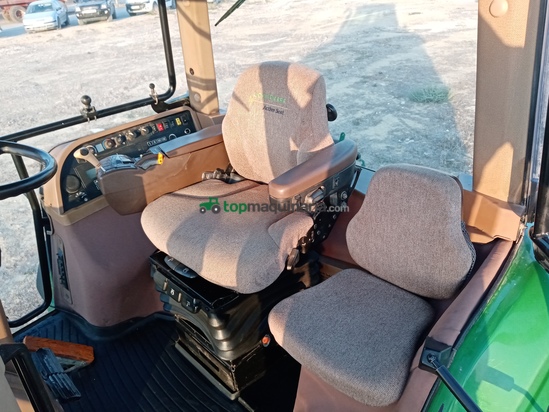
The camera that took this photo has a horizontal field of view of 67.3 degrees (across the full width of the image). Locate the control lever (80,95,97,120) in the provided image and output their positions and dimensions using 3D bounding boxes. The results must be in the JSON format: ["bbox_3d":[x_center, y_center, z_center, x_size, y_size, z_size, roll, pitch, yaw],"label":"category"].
[{"bbox_3d":[-0.708,-0.374,1.570,0.048,0.095,0.048,20,39,38],"label":"control lever"}]

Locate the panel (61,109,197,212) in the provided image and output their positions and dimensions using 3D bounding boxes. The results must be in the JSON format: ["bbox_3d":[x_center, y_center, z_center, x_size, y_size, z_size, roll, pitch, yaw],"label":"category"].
[{"bbox_3d":[-0.478,-0.173,1.420,0.050,0.170,0.567,0,24,47],"label":"panel"}]

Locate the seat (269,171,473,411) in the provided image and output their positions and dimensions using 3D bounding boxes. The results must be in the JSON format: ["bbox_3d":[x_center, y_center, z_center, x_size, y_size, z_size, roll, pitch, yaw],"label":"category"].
[{"bbox_3d":[0.286,0.183,1.222,0.439,0.469,0.571,21,41,34],"label":"seat"}]

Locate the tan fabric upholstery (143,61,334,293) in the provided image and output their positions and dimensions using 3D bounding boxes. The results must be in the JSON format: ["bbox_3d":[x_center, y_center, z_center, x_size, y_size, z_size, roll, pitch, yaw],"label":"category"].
[{"bbox_3d":[-0.067,-0.132,1.354,0.602,0.541,0.632,22,42,35],"label":"tan fabric upholstery"}]

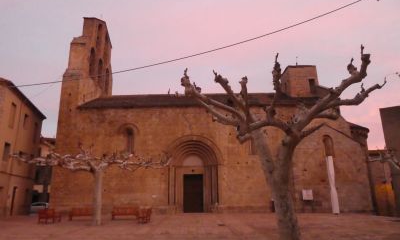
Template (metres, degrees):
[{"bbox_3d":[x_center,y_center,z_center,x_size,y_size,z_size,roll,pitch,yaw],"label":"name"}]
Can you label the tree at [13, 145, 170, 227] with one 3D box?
[{"bbox_3d":[-6.577,3.848,16.391,9.480,4.490,7.000,0,-15,-1],"label":"tree"}]

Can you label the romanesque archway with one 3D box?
[{"bbox_3d":[-0.542,4.931,25.287,4.930,6.920,0.900,0,-15,-1],"label":"romanesque archway"}]

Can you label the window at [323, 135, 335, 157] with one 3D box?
[{"bbox_3d":[11.673,2.351,25.243,1.050,1.970,0.350,0,-15,-1],"label":"window"}]

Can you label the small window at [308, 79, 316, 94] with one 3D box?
[{"bbox_3d":[12.409,-3.656,30.671,0.830,1.890,0.350,0,-15,-1],"label":"small window"}]

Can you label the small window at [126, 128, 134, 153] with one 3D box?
[{"bbox_3d":[-6.417,1.964,25.744,0.740,2.340,0.350,0,-15,-1],"label":"small window"}]

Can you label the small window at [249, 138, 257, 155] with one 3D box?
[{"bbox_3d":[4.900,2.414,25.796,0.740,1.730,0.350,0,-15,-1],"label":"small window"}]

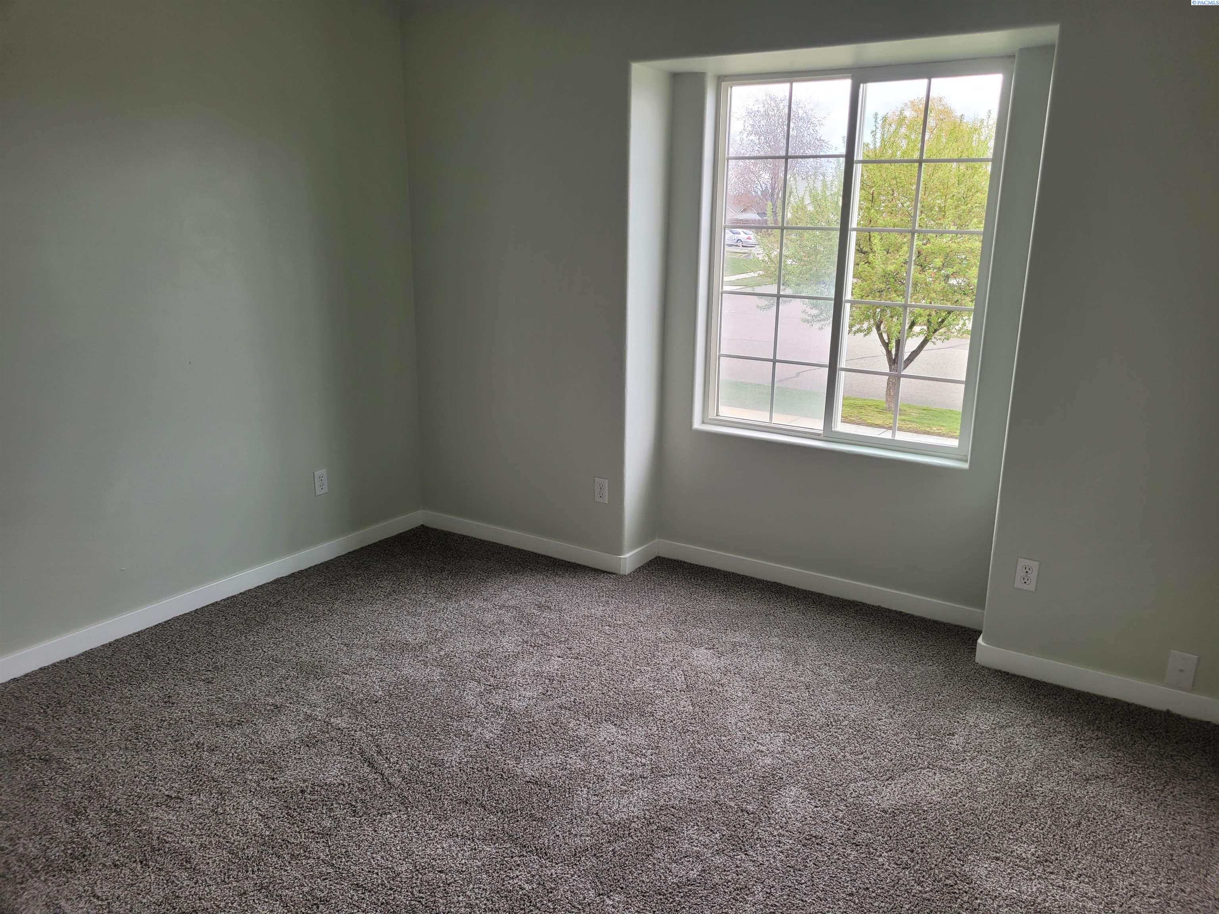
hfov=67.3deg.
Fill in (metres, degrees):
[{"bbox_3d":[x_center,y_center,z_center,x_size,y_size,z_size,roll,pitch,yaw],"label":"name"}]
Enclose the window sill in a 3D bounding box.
[{"bbox_3d":[0.933,-0.061,3.972,1.221,0.040,0.118,10,17,31],"label":"window sill"}]

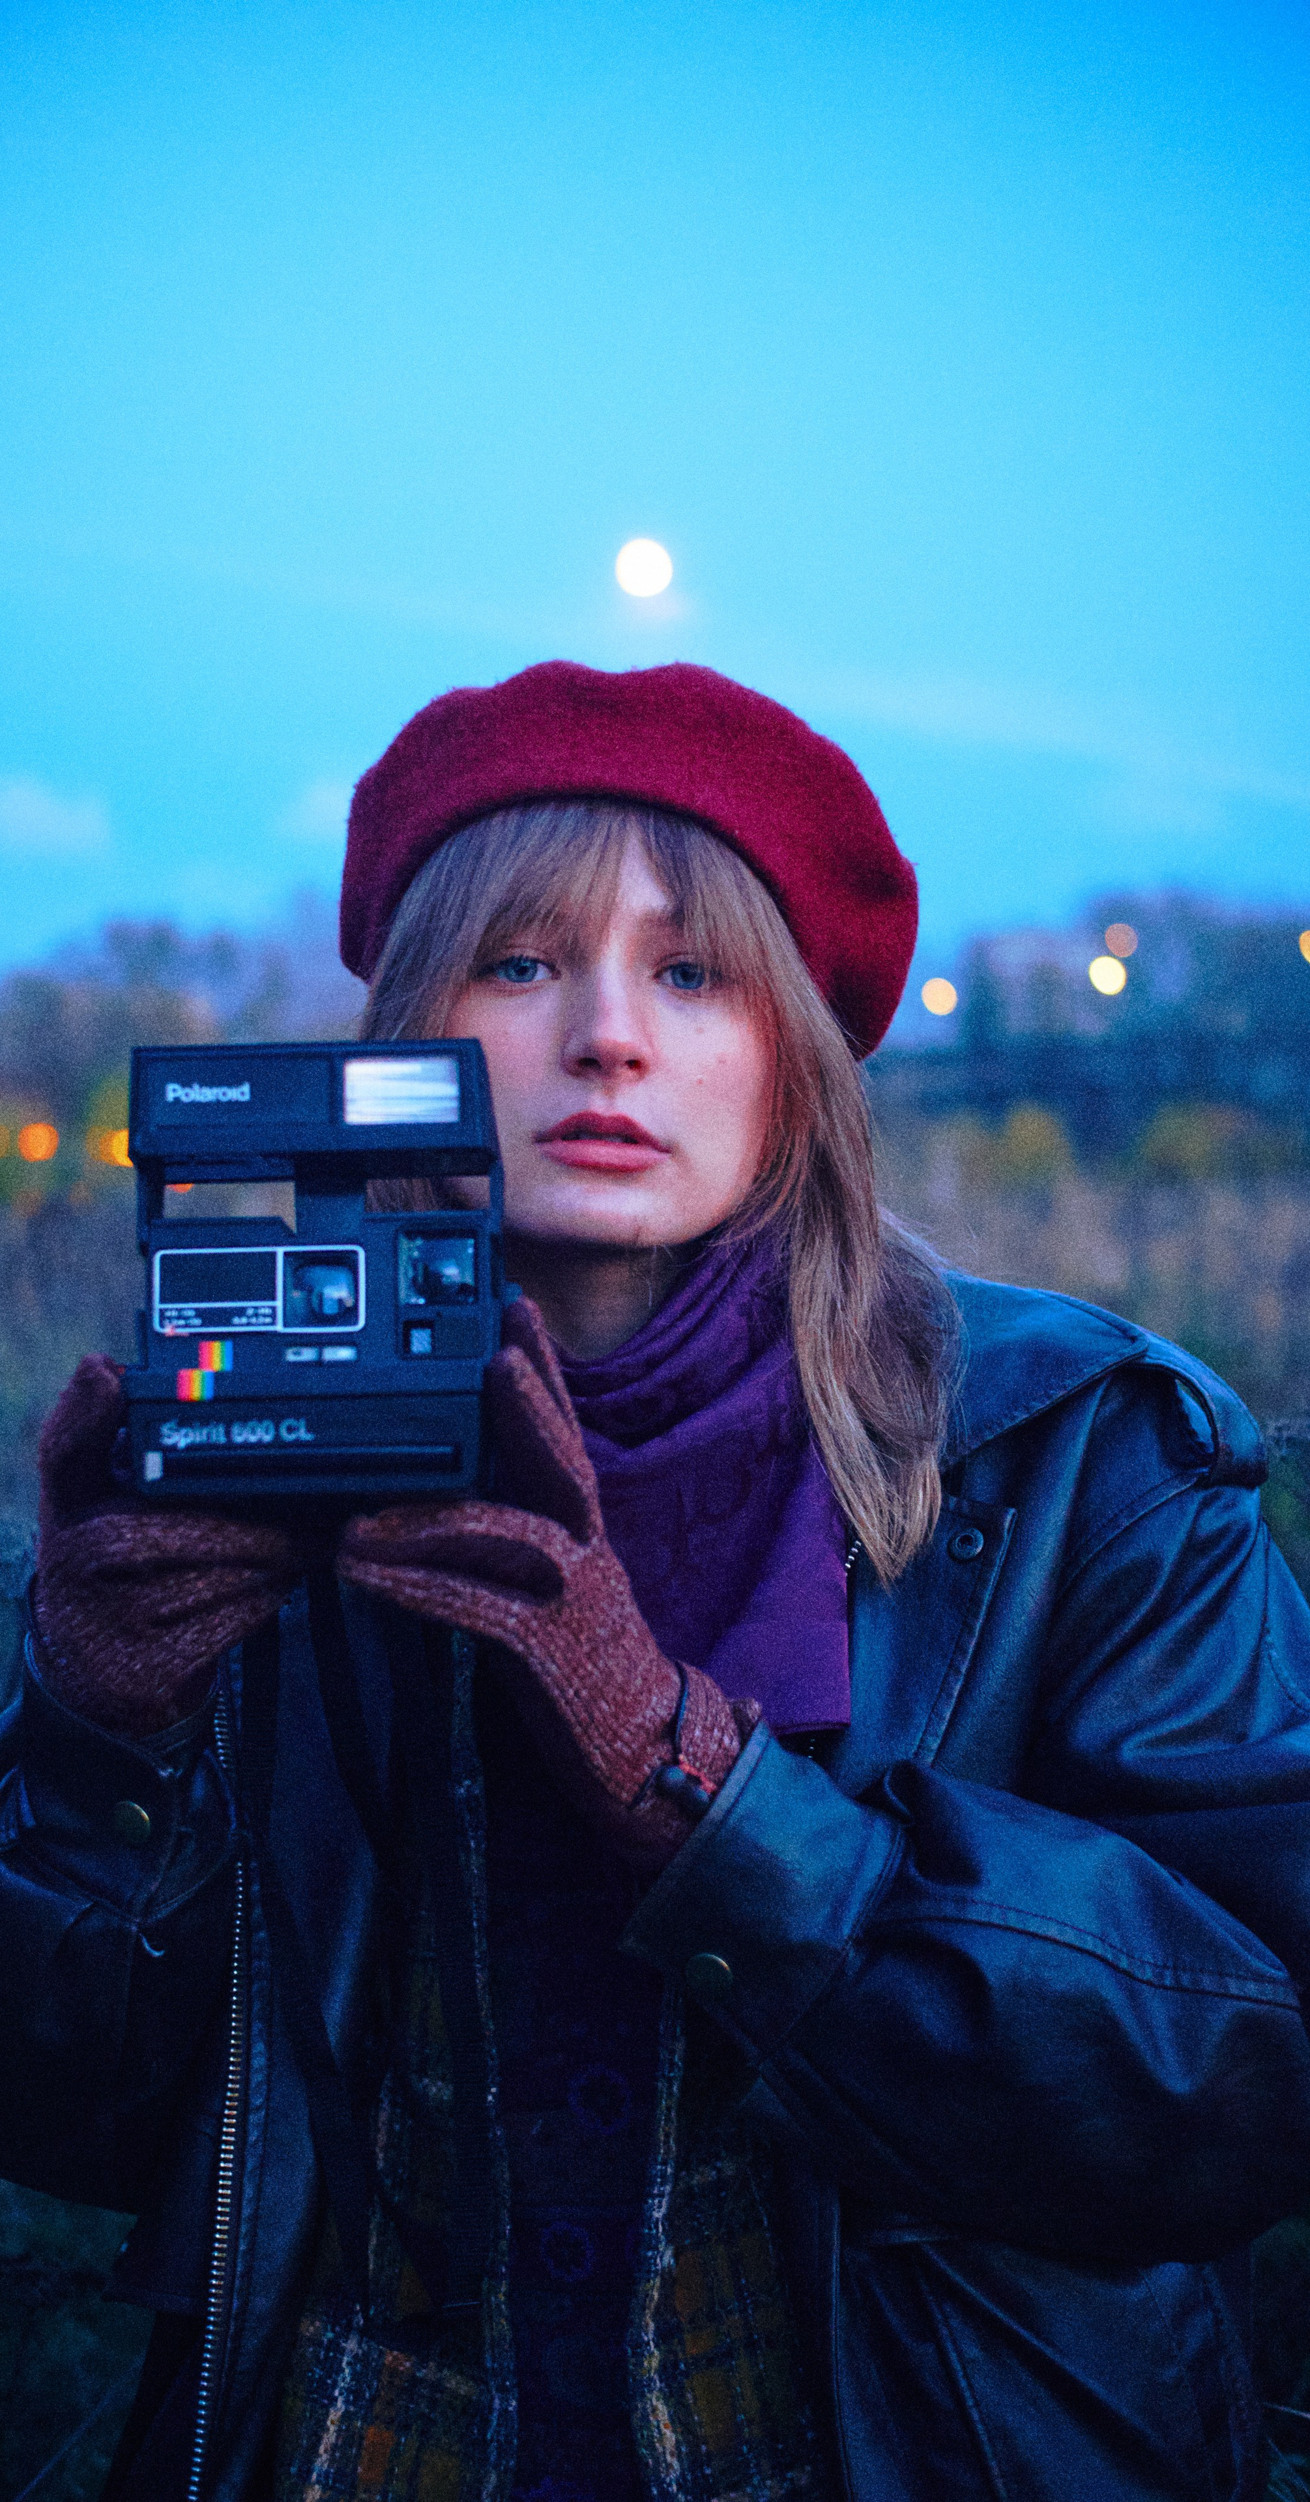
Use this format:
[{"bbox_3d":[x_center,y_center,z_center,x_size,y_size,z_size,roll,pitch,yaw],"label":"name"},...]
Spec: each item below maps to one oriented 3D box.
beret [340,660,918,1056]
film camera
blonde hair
[{"bbox_3d":[-0.011,-0.146,1.965,0.222,0.140,0.240,6,-20,-1],"label":"beret"},{"bbox_3d":[-0.107,0.006,1.650,0.116,0.143,0.145,-1,-3,2],"label":"film camera"},{"bbox_3d":[0.003,-0.029,2.050,0.230,0.312,0.230,1,-3,2],"label":"blonde hair"}]

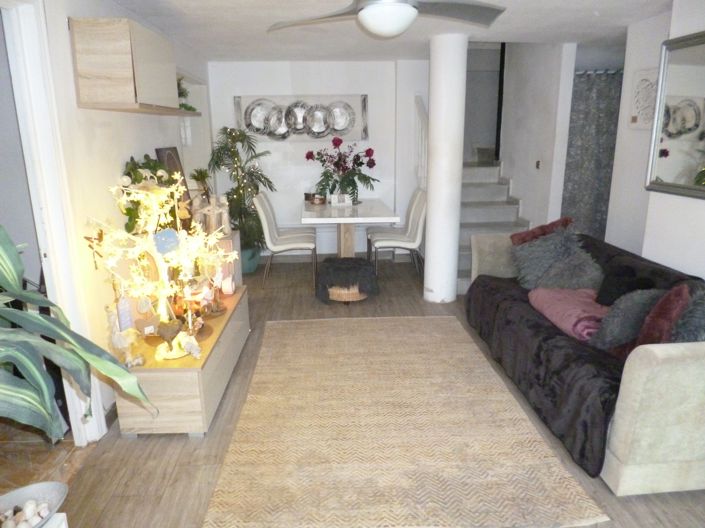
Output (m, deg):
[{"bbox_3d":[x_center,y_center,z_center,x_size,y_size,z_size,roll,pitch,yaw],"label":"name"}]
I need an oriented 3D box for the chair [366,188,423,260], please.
[{"bbox_3d":[0.480,-0.409,5.634,0.589,0.927,0.459,-1,15,-2],"label":"chair"}]

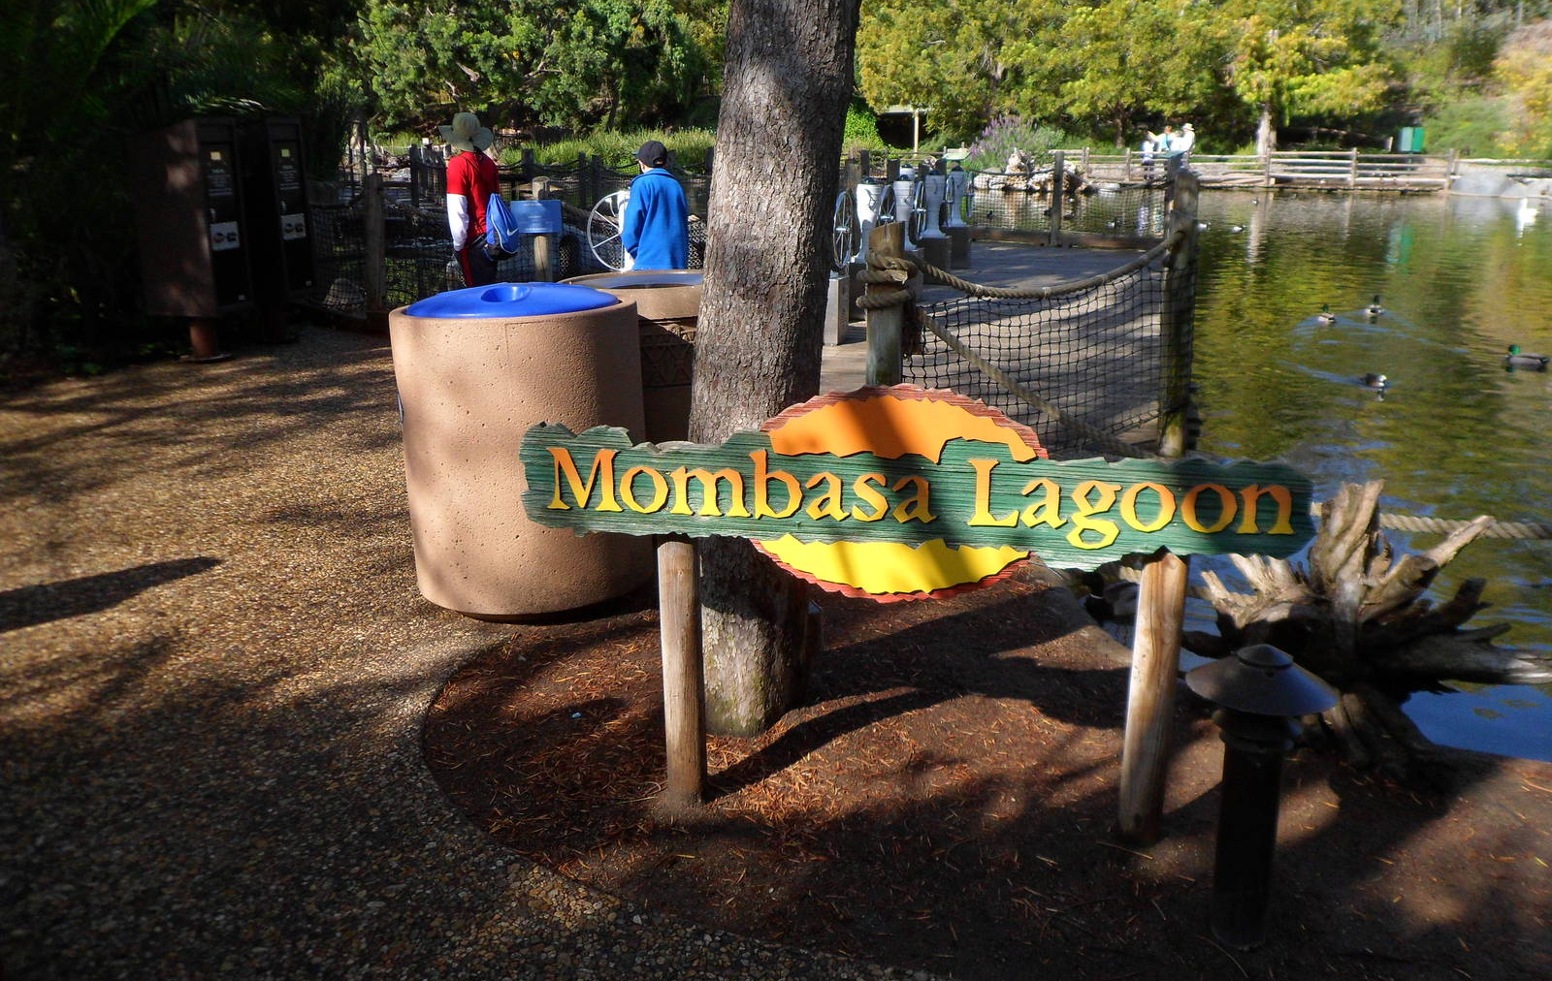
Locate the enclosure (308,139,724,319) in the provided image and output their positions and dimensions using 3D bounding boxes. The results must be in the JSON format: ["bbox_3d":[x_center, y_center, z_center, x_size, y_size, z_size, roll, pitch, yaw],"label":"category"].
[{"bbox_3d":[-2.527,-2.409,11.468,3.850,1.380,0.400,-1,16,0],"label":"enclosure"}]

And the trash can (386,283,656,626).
[{"bbox_3d":[-0.879,-0.155,4.285,0.830,1.025,0.830,-1,16,0],"label":"trash can"}]

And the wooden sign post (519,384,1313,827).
[{"bbox_3d":[0.277,0.262,2.722,1.675,1.050,0.150,1,17,9],"label":"wooden sign post"}]

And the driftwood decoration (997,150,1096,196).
[{"bbox_3d":[8.026,-9.492,35.836,3.000,1.250,1.500,1,17,10],"label":"driftwood decoration"}]

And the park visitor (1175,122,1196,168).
[{"bbox_3d":[12.563,-10.405,37.165,0.420,1.720,0.520,-3,16,-5],"label":"park visitor"}]

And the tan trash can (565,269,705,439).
[{"bbox_3d":[-0.507,-0.409,5.196,0.790,0.980,0.790,-1,16,0],"label":"tan trash can"}]

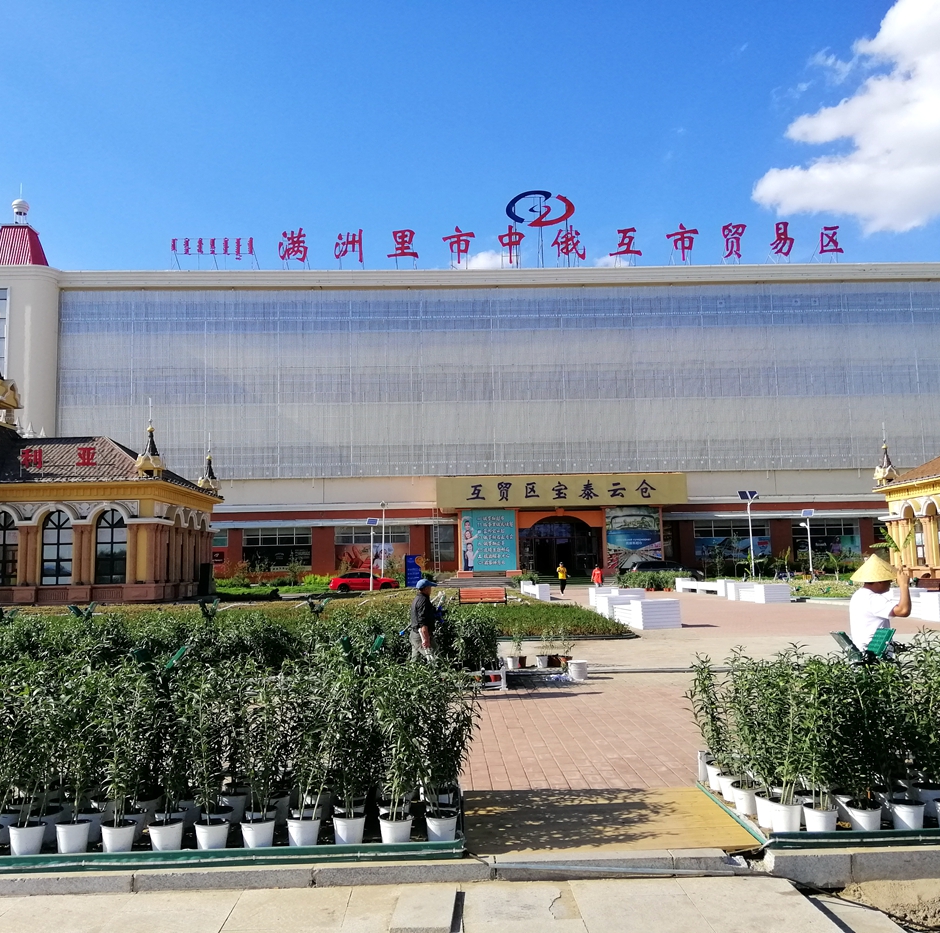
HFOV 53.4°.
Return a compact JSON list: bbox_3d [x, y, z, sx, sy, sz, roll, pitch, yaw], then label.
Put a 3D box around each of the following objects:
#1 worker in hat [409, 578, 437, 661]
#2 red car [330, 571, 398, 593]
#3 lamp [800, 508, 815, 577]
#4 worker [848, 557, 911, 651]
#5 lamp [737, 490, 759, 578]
[{"bbox_3d":[-0.615,2.325,12.361,0.500,1.650,0.500,-1,-6,-3],"label":"worker in hat"},{"bbox_3d":[-7.077,7.803,62.922,4.750,1.430,1.840,-1,-6,-3],"label":"red car"},{"bbox_3d":[20.108,4.828,55.250,0.800,4.600,0.650,1,-7,-17],"label":"lamp"},{"bbox_3d":[3.604,1.652,8.104,0.530,1.770,0.480,-1,-6,-5],"label":"worker"},{"bbox_3d":[17.408,4.503,58.175,1.200,6.000,0.900,-4,-7,24],"label":"lamp"}]

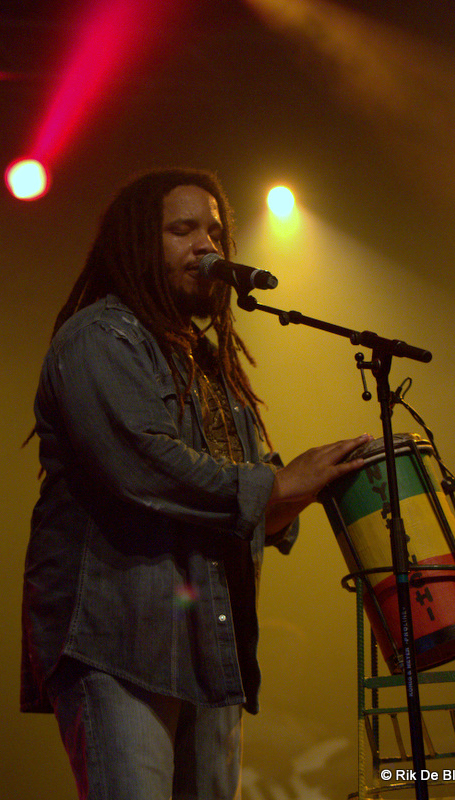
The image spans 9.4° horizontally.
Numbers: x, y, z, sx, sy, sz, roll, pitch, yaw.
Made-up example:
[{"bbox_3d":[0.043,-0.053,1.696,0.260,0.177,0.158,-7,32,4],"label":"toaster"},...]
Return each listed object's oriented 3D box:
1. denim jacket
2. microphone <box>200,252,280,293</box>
[{"bbox_3d":[-0.130,0.206,5.380,0.470,0.800,0.500,-10,-14,32],"label":"denim jacket"},{"bbox_3d":[0.021,-0.241,5.300,0.052,0.052,0.210,8,5,-40],"label":"microphone"}]

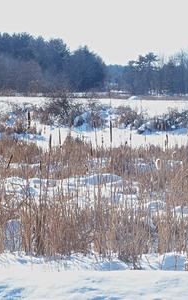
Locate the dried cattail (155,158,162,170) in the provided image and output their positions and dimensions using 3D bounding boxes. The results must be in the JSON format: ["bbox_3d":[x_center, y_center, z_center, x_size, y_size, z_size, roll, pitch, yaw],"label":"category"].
[{"bbox_3d":[0.790,0.180,13.000,0.076,0.142,0.075,0,3,0],"label":"dried cattail"}]

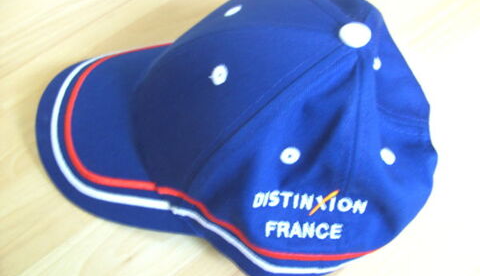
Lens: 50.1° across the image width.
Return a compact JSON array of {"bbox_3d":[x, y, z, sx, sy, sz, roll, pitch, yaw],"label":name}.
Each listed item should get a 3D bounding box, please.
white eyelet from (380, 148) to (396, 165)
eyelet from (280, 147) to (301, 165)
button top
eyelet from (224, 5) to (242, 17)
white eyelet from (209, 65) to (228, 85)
[{"bbox_3d":[0.083,0.010,0.288,0.010,0.010,0.002,-36,19,-25],"label":"white eyelet"},{"bbox_3d":[0.027,0.010,0.280,0.011,0.011,0.002,4,26,-1],"label":"eyelet"},{"bbox_3d":[0.066,-0.058,0.291,0.018,0.007,0.018,2,55,-2],"label":"button top"},{"bbox_3d":[-0.004,-0.082,0.331,0.011,0.002,0.011,-42,25,-28],"label":"eyelet"},{"bbox_3d":[-0.012,-0.036,0.297,0.011,0.002,0.011,-38,55,22],"label":"white eyelet"}]

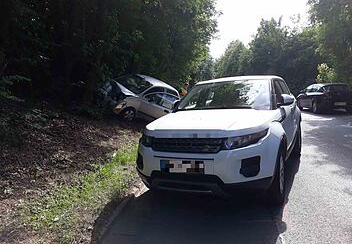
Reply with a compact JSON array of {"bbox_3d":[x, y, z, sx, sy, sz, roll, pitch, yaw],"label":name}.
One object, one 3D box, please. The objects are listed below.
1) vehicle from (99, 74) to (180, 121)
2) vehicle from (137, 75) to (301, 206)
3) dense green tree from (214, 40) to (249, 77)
[{"bbox_3d":[-1.280,-0.970,10.550,1.660,1.440,3.650,31,20,34],"label":"vehicle"},{"bbox_3d":[1.040,0.016,4.800,1.970,1.640,4.370,1,6,27],"label":"vehicle"},{"bbox_3d":[7.070,-6.300,35.000,5.200,8.300,5.200,0,6,11],"label":"dense green tree"}]

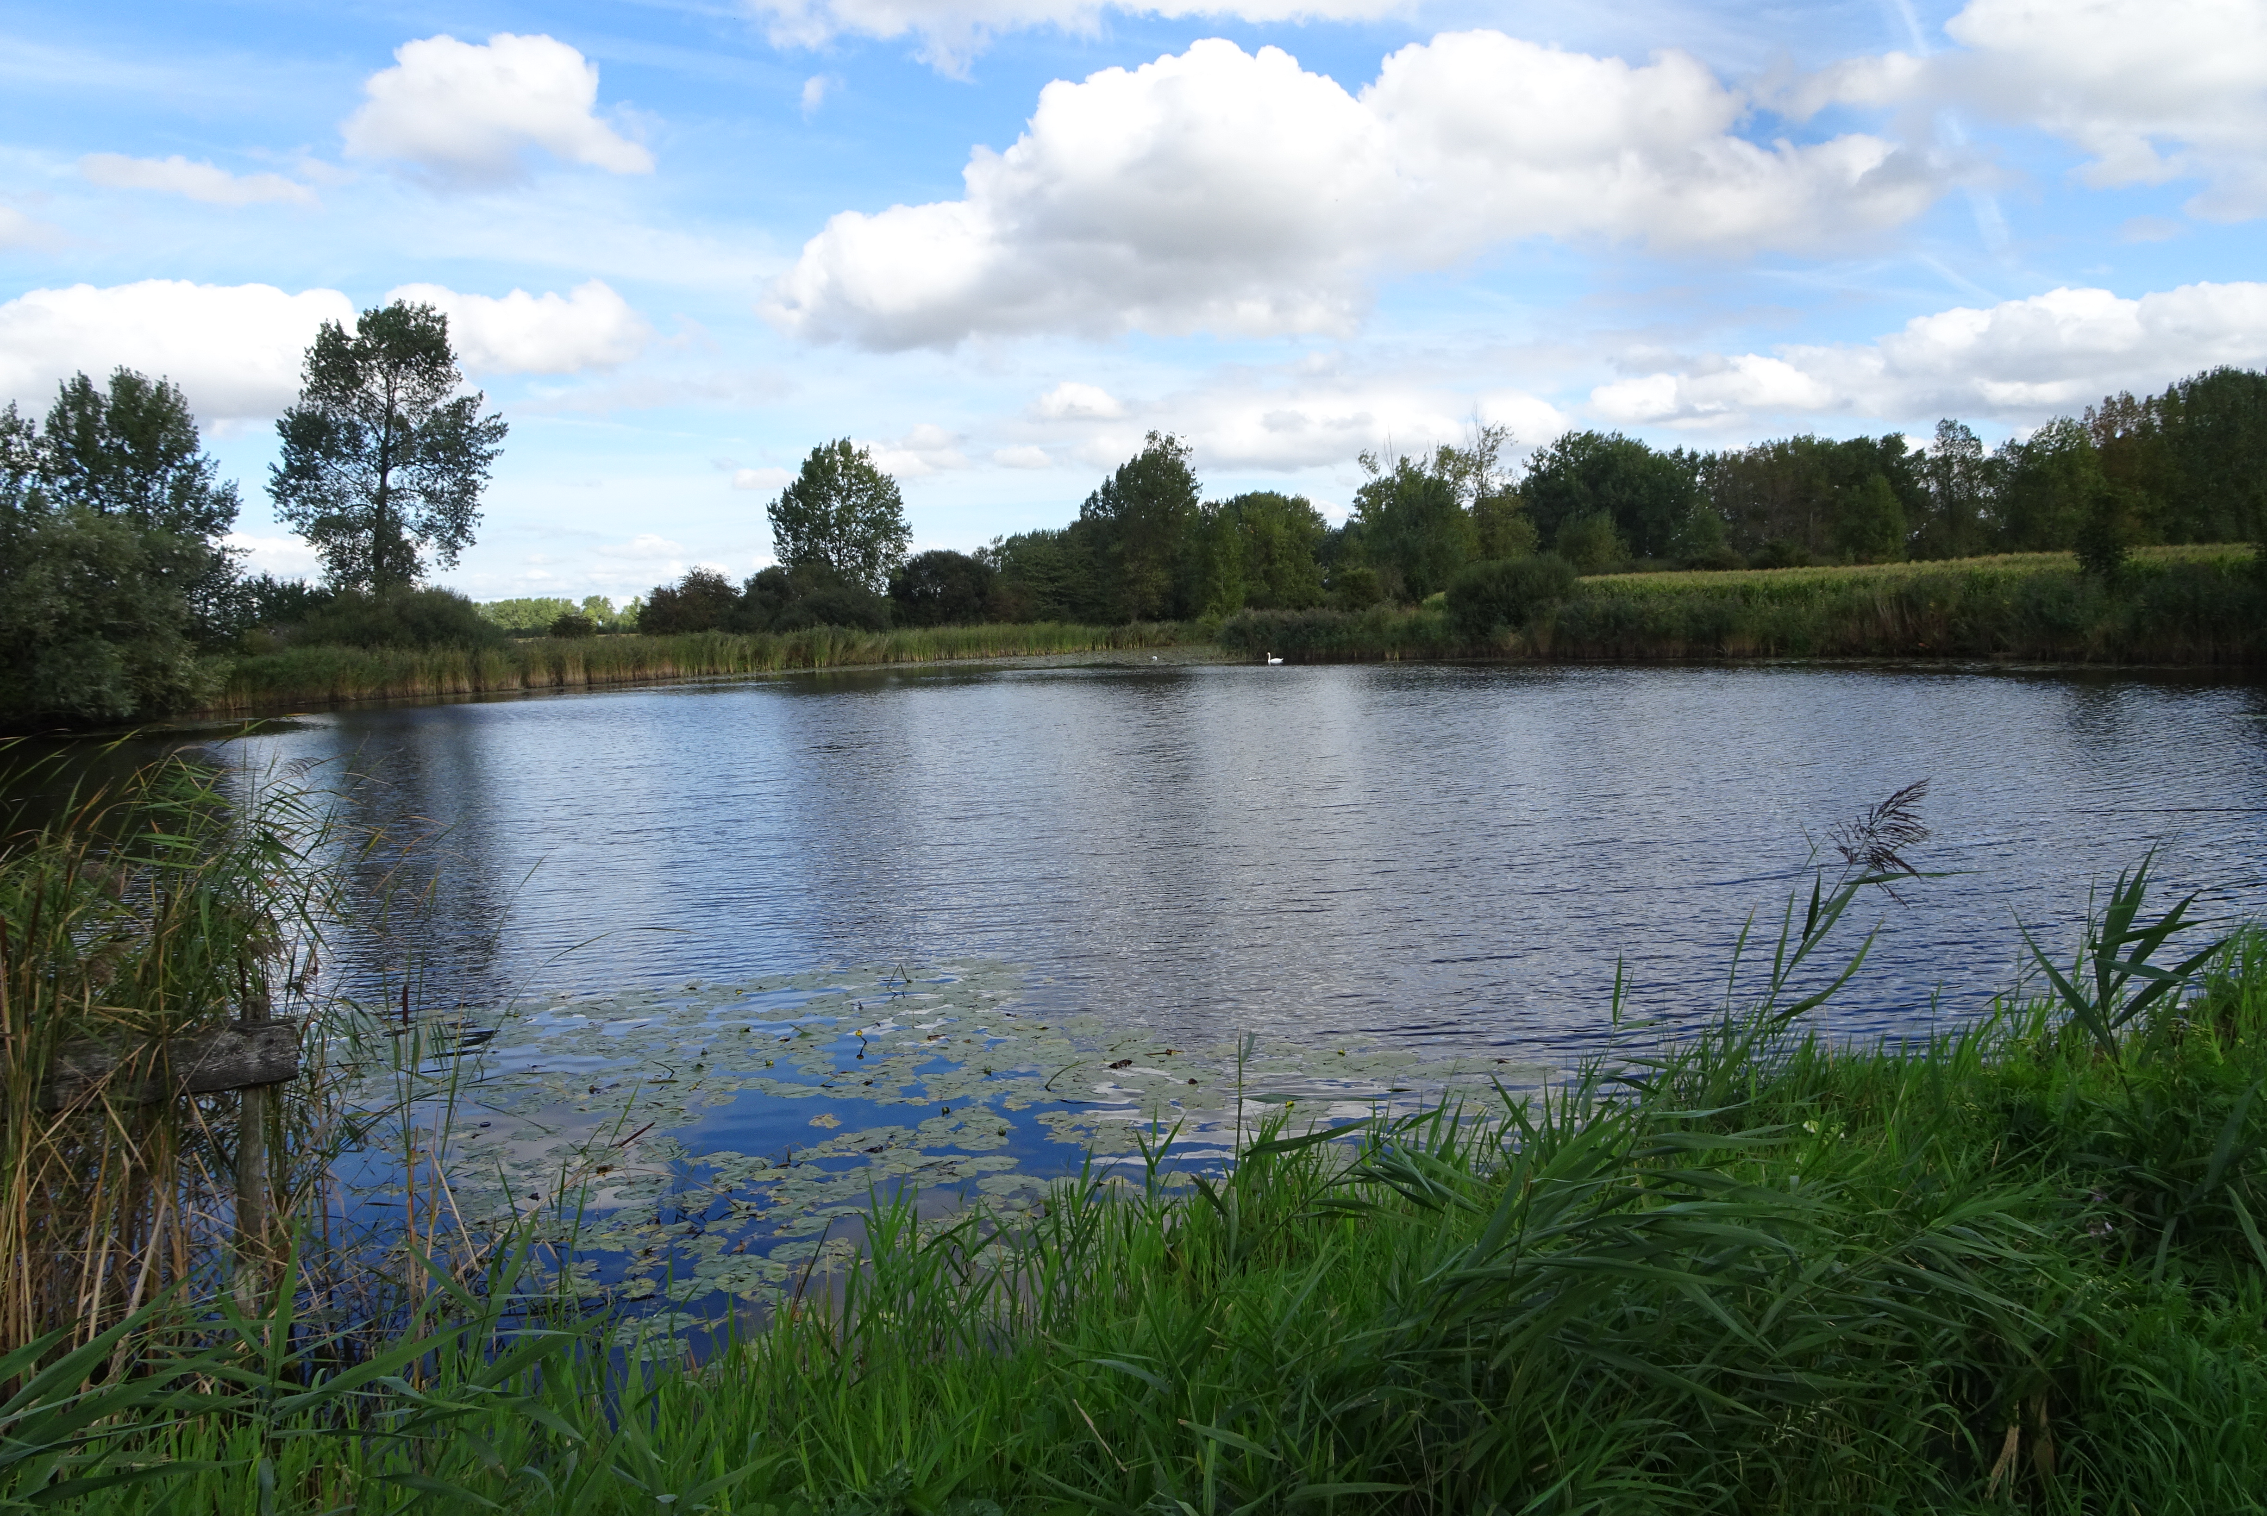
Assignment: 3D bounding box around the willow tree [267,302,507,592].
[{"bbox_3d":[-35.103,-13.383,74.000,10.200,15.800,9.800,-2,5,-25],"label":"willow tree"}]

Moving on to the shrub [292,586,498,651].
[{"bbox_3d":[-32.851,-6.034,70.000,8.600,3.100,6.200,-2,5,-25],"label":"shrub"}]

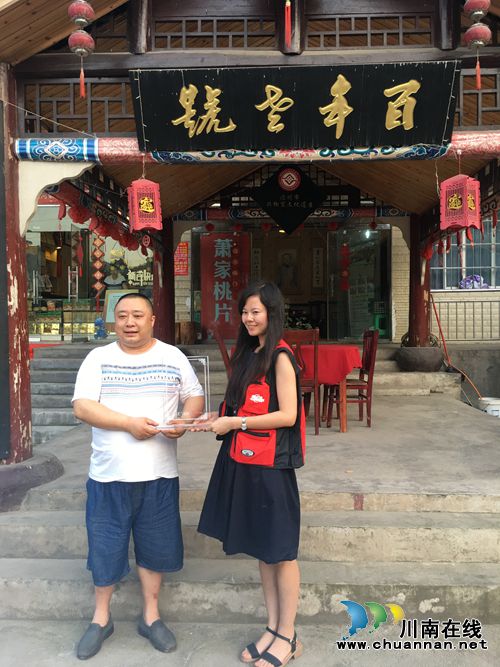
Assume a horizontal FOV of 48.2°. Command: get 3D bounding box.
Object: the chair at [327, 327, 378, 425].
[{"bbox_3d":[1.030,0.453,5.770,0.490,0.965,0.430,0,1,5],"label":"chair"}]

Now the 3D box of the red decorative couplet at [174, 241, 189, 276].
[{"bbox_3d":[-1.214,-1.329,9.900,0.270,0.630,0.020,0,1,4],"label":"red decorative couplet"}]

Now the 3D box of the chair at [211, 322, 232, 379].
[{"bbox_3d":[-0.080,0.443,5.650,0.520,0.980,0.430,0,1,3],"label":"chair"}]

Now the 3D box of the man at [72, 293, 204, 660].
[{"bbox_3d":[-0.515,0.634,2.610,0.620,1.655,0.460,0,1,-7],"label":"man"}]

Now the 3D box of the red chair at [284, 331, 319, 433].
[{"bbox_3d":[0.450,0.452,5.370,0.430,0.975,0.480,0,1,10],"label":"red chair"}]

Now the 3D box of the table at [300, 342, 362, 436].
[{"bbox_3d":[0.460,0.540,5.650,1.200,0.790,0.850,0,1,6],"label":"table"}]

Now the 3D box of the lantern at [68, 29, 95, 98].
[{"bbox_3d":[-1.013,-1.618,3.360,0.155,0.410,0.155,0,1,4],"label":"lantern"}]

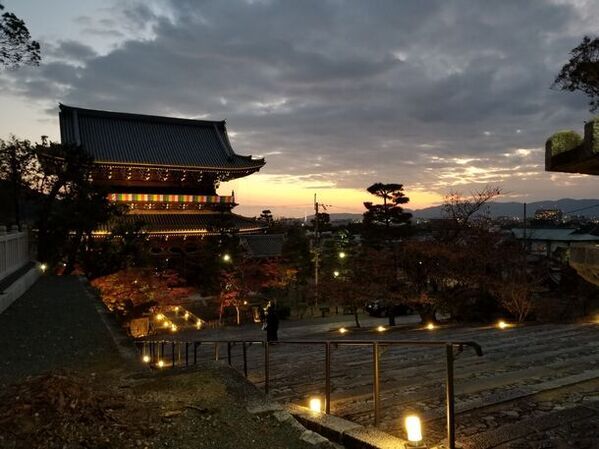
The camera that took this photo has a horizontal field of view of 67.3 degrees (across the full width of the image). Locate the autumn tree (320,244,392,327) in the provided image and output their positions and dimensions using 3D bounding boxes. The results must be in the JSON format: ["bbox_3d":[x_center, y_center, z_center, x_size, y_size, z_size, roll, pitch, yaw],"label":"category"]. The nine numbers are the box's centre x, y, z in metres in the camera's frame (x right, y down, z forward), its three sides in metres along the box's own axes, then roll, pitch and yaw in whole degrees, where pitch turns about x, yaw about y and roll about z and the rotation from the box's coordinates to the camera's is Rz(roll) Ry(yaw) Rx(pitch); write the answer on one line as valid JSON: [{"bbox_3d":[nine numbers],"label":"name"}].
[{"bbox_3d":[3.992,4.272,31.500,5.042,5.743,5.000,0,1,0],"label":"autumn tree"}]

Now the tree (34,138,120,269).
[{"bbox_3d":[-9.131,-0.823,18.500,3.537,5.265,3.500,0,1,0],"label":"tree"}]

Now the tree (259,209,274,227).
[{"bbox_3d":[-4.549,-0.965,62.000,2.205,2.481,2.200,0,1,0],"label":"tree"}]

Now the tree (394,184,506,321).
[{"bbox_3d":[8.837,1.767,26.500,6.245,8.012,5.800,0,1,0],"label":"tree"}]

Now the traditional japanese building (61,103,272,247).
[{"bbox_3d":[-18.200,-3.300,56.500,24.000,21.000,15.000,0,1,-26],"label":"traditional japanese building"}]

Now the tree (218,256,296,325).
[{"bbox_3d":[-3.175,4.989,34.000,5.896,5.140,5.600,0,1,0],"label":"tree"}]

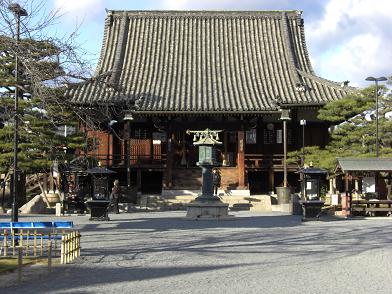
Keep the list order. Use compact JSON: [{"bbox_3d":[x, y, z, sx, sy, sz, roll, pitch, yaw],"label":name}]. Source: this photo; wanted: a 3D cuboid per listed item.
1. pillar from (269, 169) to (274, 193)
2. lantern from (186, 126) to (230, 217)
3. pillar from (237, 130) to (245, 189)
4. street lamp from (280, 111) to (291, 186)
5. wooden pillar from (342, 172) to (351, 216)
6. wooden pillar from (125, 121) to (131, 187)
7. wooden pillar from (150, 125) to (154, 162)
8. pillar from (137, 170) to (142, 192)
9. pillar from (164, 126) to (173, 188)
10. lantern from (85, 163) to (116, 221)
[{"bbox_3d":[3.958,1.756,38.000,0.260,1.258,0.260,0,-3,0],"label":"pillar"},{"bbox_3d":[0.511,1.118,31.400,1.950,3.812,1.900,0,-3,0],"label":"lantern"},{"bbox_3d":[2.235,0.603,36.000,0.340,2.945,0.340,0,-3,0],"label":"pillar"},{"bbox_3d":[4.124,0.081,33.400,0.450,3.617,0.420,0,-3,0],"label":"street lamp"},{"bbox_3d":[6.437,2.042,31.000,0.340,1.903,0.340,0,-3,0],"label":"wooden pillar"},{"bbox_3d":[-3.284,0.290,35.000,0.260,3.235,0.260,0,-3,0],"label":"wooden pillar"},{"bbox_3d":[-2.417,-0.193,40.000,0.240,2.097,0.240,0,-3,0],"label":"wooden pillar"},{"bbox_3d":[-2.962,1.756,38.000,0.260,1.258,0.260,0,-3,0],"label":"pillar"},{"bbox_3d":[-1.341,0.430,36.000,0.340,3.293,0.340,0,-3,0],"label":"pillar"},{"bbox_3d":[-3.747,1.746,28.500,1.220,2.273,1.150,0,-3,0],"label":"lantern"}]

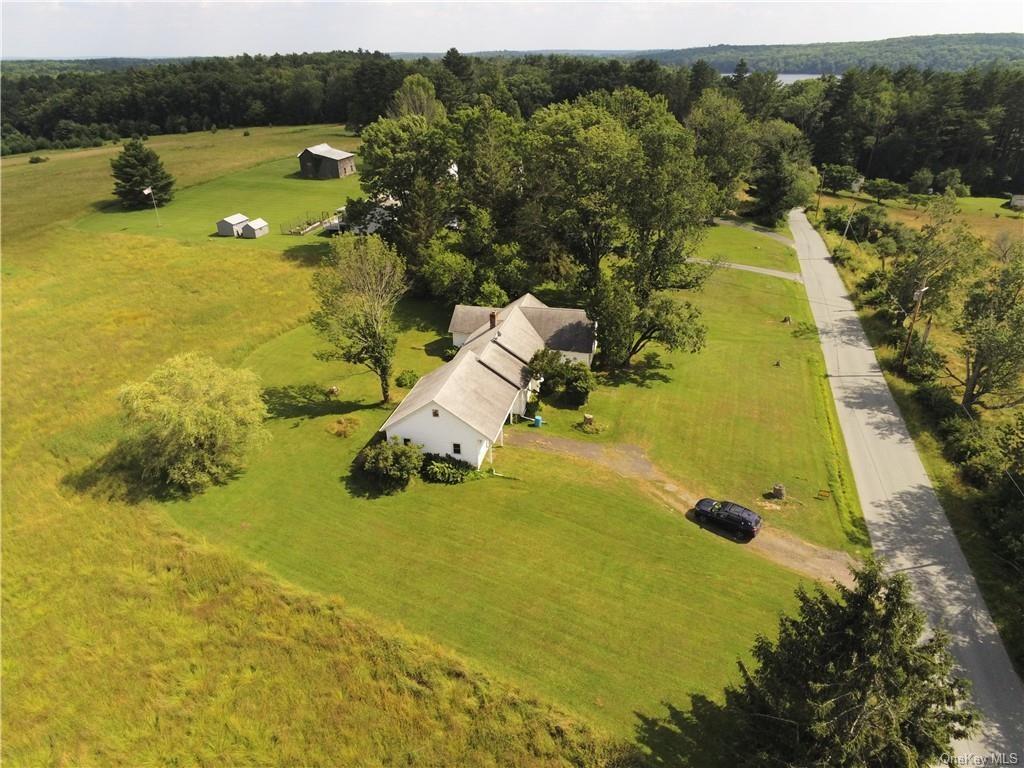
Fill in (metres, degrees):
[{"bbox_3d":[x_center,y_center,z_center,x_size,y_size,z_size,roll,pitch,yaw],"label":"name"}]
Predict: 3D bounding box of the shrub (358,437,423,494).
[{"bbox_3d":[-10.030,6.371,56.166,5.000,3.800,4.300,-5,26,-11],"label":"shrub"}]

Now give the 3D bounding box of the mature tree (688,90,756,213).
[{"bbox_3d":[46.270,-49.610,150.710,14.940,28.310,14.940,7,27,15],"label":"mature tree"}]

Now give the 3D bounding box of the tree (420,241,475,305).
[{"bbox_3d":[-9.220,-16.070,97.800,7.800,9.000,7.800,-3,26,-5],"label":"tree"}]

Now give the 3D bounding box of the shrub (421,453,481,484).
[{"bbox_3d":[-5.181,7.035,57.323,5.055,1.600,2.000,-3,26,-5],"label":"shrub"}]

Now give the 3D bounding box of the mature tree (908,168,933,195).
[{"bbox_3d":[104.479,-51.890,173.596,6.634,6.931,6.634,14,29,27],"label":"mature tree"}]

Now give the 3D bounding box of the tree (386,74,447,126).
[{"bbox_3d":[-23.390,-61.320,168.010,14.710,27.510,14.710,-4,26,-7],"label":"tree"}]

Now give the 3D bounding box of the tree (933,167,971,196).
[{"bbox_3d":[110.715,-50.861,171.011,9.048,7.320,9.000,15,30,29],"label":"tree"}]

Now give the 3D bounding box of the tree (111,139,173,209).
[{"bbox_3d":[-82.768,-47.396,152.709,12.420,14.470,12.420,0,26,0],"label":"tree"}]

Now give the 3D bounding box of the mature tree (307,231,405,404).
[{"bbox_3d":[-14.924,-5.760,66.151,9.333,17.000,8.800,-6,26,-12],"label":"mature tree"}]

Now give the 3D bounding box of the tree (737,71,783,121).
[{"bbox_3d":[72.320,-75.442,198.814,13.000,27.500,12.500,8,27,17],"label":"tree"}]

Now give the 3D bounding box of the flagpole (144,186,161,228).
[{"bbox_3d":[-71.844,-35.472,136.164,1.600,7.893,0.600,-13,28,-25],"label":"flagpole"}]

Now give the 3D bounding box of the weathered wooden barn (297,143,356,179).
[{"bbox_3d":[-55.050,-66.250,201.540,11.600,8.500,10.800,4,26,9],"label":"weathered wooden barn"}]

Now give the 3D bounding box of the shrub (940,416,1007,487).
[{"bbox_3d":[38.844,5.696,57.377,4.600,5.300,4.600,0,26,0],"label":"shrub"}]

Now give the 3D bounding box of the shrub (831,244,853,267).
[{"bbox_3d":[56.422,-22.005,116.537,3.360,3.610,3.360,0,26,0],"label":"shrub"}]

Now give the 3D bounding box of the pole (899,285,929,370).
[{"bbox_3d":[44.721,-6.494,75.787,1.200,9.964,1.000,15,30,29],"label":"pole"}]

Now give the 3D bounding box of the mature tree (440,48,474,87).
[{"bbox_3d":[-20.510,-109.920,257.810,12.810,32.180,12.810,-2,26,-4],"label":"mature tree"}]

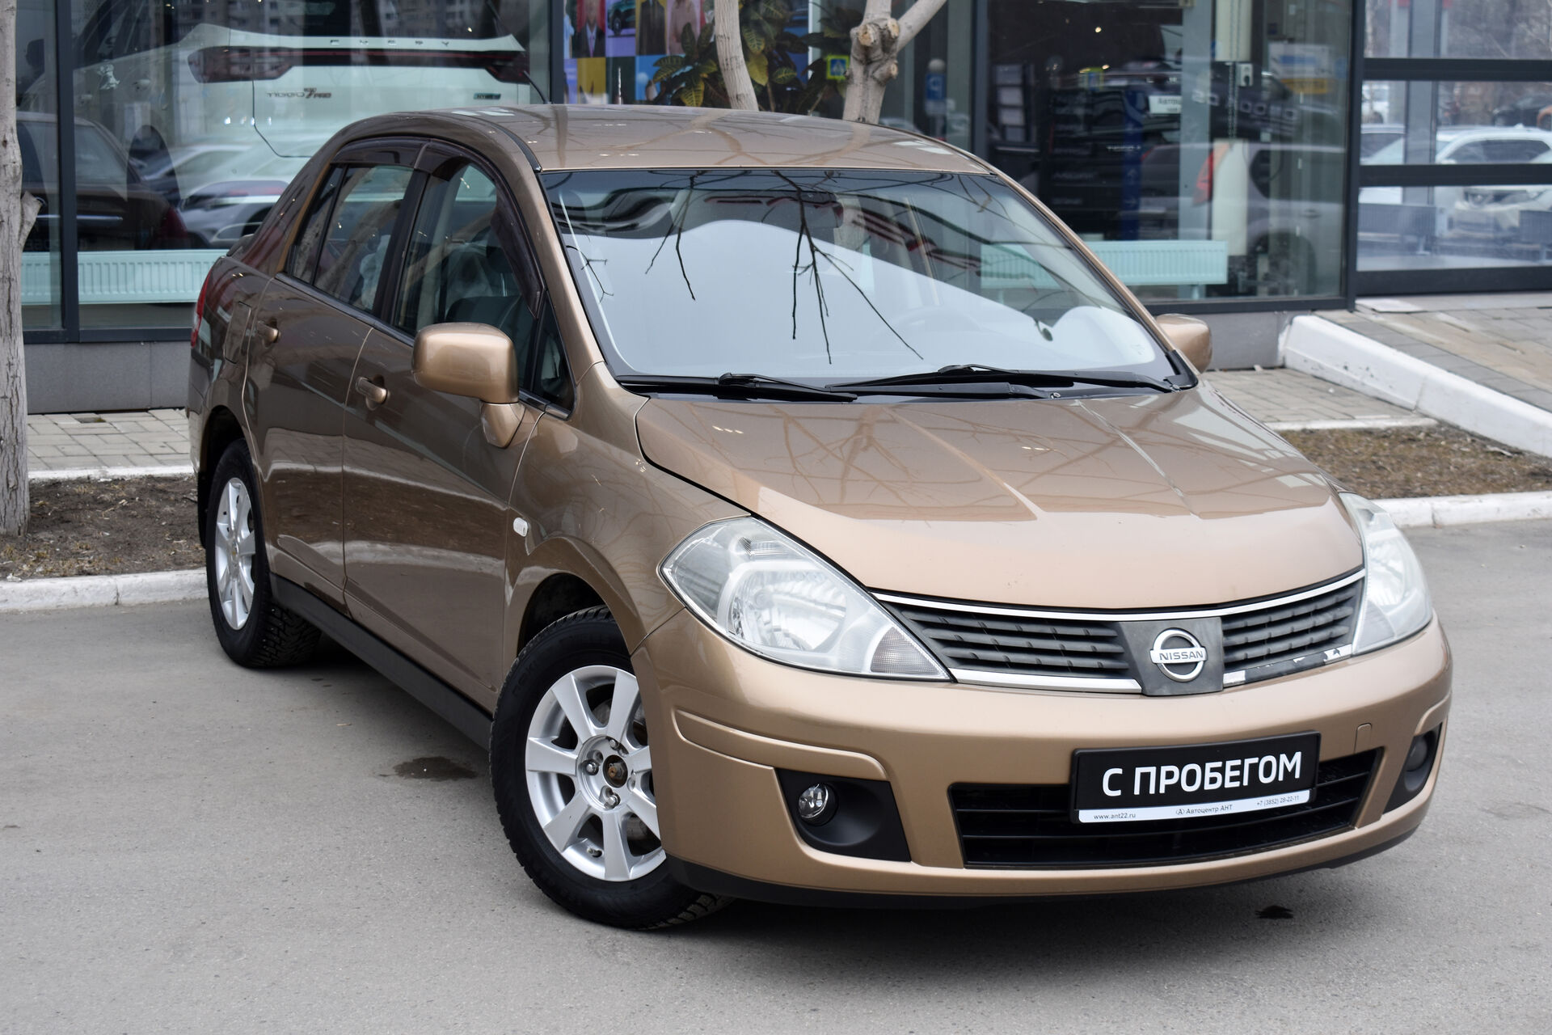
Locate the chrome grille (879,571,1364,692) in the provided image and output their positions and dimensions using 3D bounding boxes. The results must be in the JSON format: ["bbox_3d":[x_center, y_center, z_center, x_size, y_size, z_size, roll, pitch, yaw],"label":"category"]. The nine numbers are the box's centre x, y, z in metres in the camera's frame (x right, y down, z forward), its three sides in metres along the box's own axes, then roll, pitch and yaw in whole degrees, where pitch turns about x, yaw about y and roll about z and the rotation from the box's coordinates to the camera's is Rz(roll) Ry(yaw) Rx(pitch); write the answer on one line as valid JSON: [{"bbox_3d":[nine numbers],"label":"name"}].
[{"bbox_3d":[0.699,0.218,5.324,1.100,0.190,0.200,-2,9,-26],"label":"chrome grille"}]

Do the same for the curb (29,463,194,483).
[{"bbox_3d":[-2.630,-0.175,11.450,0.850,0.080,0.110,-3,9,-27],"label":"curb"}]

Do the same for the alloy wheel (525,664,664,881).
[{"bbox_3d":[-0.279,0.487,5.633,0.416,0.416,0.155,8,11,35],"label":"alloy wheel"}]

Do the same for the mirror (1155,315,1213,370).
[{"bbox_3d":[0.929,-0.388,6.816,0.230,0.165,0.130,-2,9,-26],"label":"mirror"}]

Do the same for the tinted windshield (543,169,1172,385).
[{"bbox_3d":[0.175,-0.536,6.349,1.350,0.110,0.840,-2,40,-26],"label":"tinted windshield"}]

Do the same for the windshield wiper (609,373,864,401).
[{"bbox_3d":[-0.077,-0.262,5.850,0.500,0.055,0.080,1,9,-9],"label":"windshield wiper"}]

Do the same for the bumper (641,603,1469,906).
[{"bbox_3d":[0.617,0.415,5.509,1.680,0.520,0.660,-2,9,-26],"label":"bumper"}]

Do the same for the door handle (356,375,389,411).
[{"bbox_3d":[-0.937,-0.282,6.675,0.055,0.060,0.200,-2,9,-26],"label":"door handle"}]

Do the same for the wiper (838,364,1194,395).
[{"bbox_3d":[0.498,-0.294,6.126,0.880,0.065,0.085,-2,9,-26],"label":"wiper"}]

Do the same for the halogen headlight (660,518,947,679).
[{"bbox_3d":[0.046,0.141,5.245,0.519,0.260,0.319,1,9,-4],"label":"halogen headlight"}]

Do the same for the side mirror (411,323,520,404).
[{"bbox_3d":[-0.649,-0.328,6.054,0.230,0.165,0.130,-2,9,-26],"label":"side mirror"}]

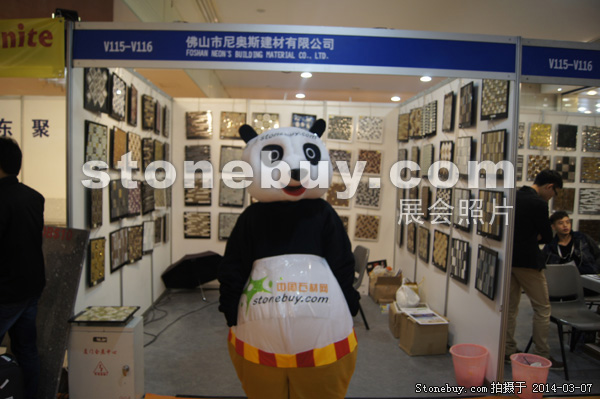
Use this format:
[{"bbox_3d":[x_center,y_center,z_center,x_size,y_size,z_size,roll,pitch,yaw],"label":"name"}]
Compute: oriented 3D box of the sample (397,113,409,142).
[{"bbox_3d":[1.323,-0.907,5.693,0.025,0.357,0.338,1,3,-7],"label":"sample"}]

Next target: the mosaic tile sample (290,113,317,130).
[{"bbox_3d":[0.059,-0.950,6.018,0.330,0.358,0.025,1,3,-3],"label":"mosaic tile sample"}]

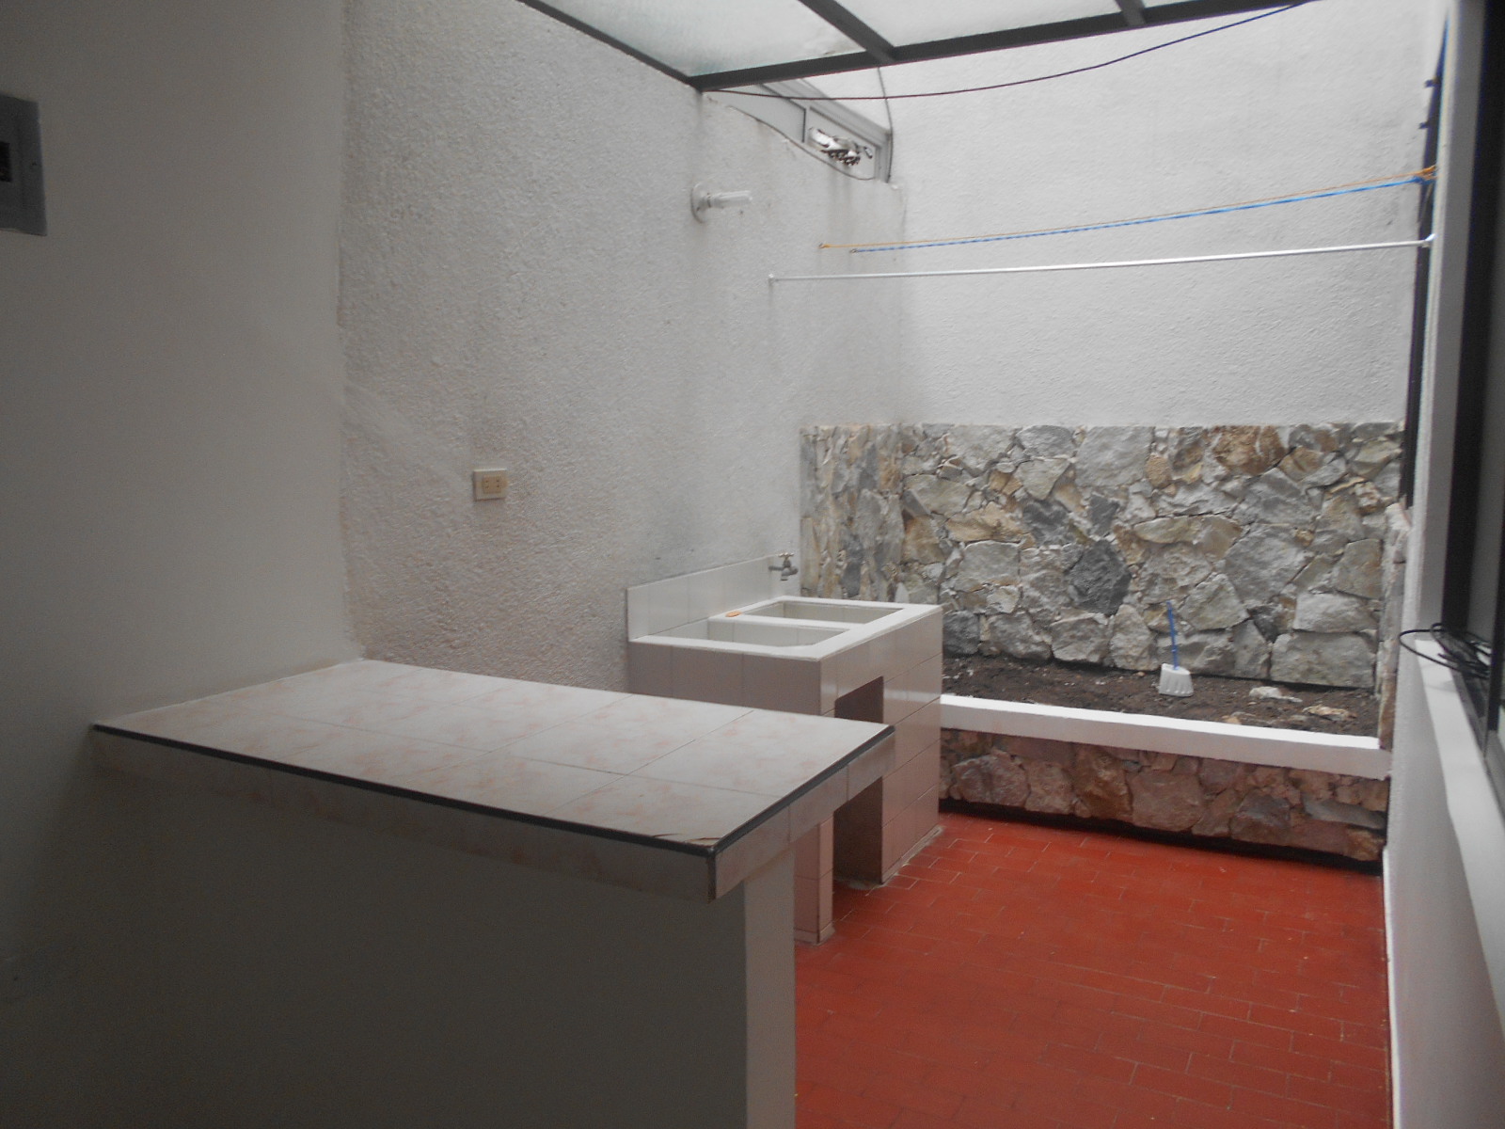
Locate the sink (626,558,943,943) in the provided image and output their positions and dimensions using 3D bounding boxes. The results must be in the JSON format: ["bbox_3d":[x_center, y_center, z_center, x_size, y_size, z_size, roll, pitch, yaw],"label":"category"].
[{"bbox_3d":[0.151,0.496,3.608,0.613,0.930,1.009,3,8,28],"label":"sink"}]

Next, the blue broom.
[{"bbox_3d":[1.590,0.319,4.296,0.135,0.355,0.055,-4,5,29],"label":"blue broom"}]

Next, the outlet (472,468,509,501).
[{"bbox_3d":[-0.629,-0.192,2.721,0.012,0.070,0.114,3,8,28],"label":"outlet"}]

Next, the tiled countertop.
[{"bbox_3d":[-0.431,0.299,1.853,1.194,0.067,0.599,3,8,28],"label":"tiled countertop"}]

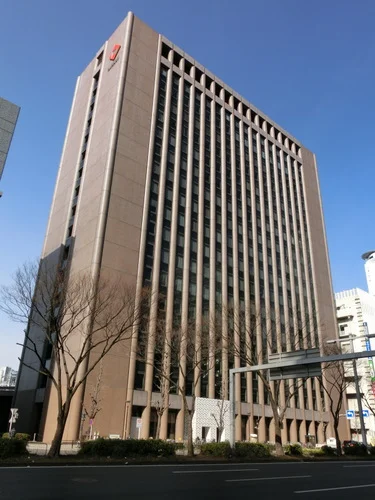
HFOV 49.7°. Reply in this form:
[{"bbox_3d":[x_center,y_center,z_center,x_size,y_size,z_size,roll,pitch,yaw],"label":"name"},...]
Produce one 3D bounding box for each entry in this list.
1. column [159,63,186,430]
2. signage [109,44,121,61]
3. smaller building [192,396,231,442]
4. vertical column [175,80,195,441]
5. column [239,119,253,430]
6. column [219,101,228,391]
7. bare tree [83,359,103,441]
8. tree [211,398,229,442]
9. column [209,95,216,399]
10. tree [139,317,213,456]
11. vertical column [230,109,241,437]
[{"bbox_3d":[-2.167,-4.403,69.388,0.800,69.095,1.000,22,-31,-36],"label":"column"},{"bbox_3d":[-14.253,-38.964,79.383,0.400,4.800,3.400,22,-31,-36],"label":"signage"},{"bbox_3d":[3.096,26.388,61.345,7.830,6.813,3.200,22,-31,-36],"label":"smaller building"},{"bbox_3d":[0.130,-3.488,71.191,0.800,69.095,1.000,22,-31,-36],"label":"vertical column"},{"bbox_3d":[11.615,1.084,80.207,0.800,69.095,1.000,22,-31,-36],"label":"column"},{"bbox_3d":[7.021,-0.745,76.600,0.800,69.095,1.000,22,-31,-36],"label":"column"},{"bbox_3d":[-10.890,16.991,45.345,2.243,9.348,2.130,22,-31,-36],"label":"bare tree"},{"bbox_3d":[4.530,24.398,56.907,2.533,6.593,2.406,22,-31,-36],"label":"tree"},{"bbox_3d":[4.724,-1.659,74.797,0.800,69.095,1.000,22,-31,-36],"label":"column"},{"bbox_3d":[-0.766,10.001,30.561,5.592,10.000,5.313,2,-25,1],"label":"tree"},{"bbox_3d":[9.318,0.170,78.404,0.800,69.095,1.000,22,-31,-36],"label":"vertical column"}]

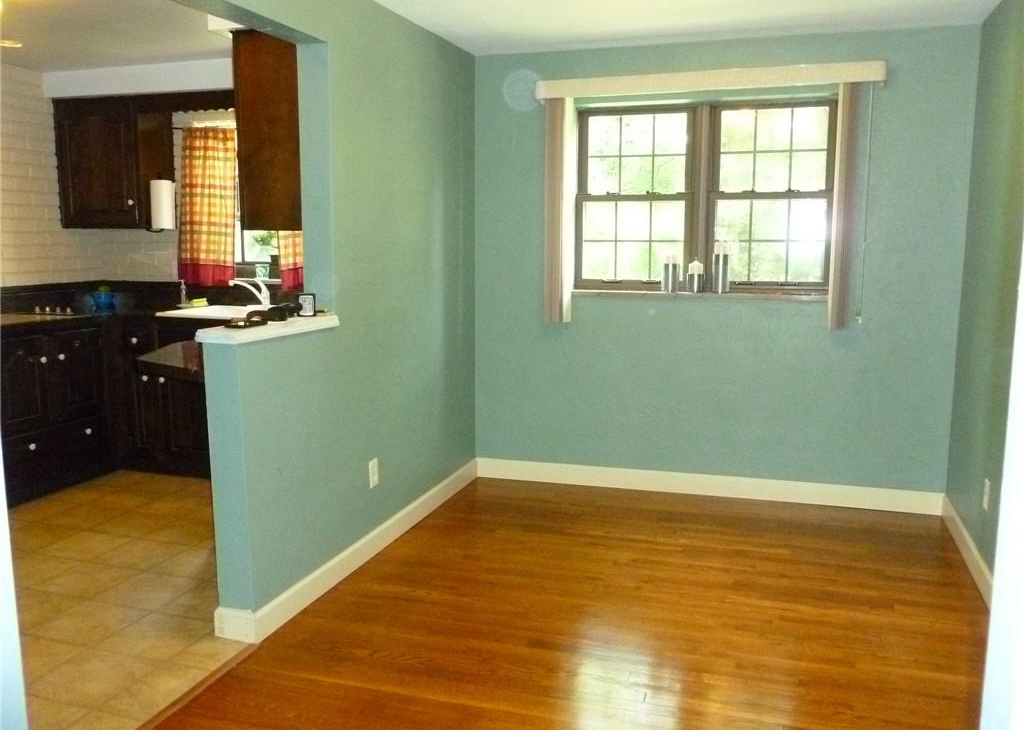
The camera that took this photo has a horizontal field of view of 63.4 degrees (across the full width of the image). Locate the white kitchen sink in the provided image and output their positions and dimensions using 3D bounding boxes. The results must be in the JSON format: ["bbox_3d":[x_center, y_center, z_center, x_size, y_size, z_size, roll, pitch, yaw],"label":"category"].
[{"bbox_3d":[-1.570,-0.224,4.875,0.820,0.180,0.540,3,9,18],"label":"white kitchen sink"}]

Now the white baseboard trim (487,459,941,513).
[{"bbox_3d":[0.982,0.650,4.510,2.472,0.112,0.018,3,9,18],"label":"white baseboard trim"}]

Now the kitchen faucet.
[{"bbox_3d":[-1.566,-0.431,4.973,0.250,0.178,0.075,-8,11,-41],"label":"kitchen faucet"}]

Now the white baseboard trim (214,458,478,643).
[{"bbox_3d":[-0.618,0.747,3.883,0.170,0.112,2.186,3,9,18],"label":"white baseboard trim"}]

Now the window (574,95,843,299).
[{"bbox_3d":[1.001,-0.872,4.408,1.355,0.968,0.090,3,9,18],"label":"window"}]

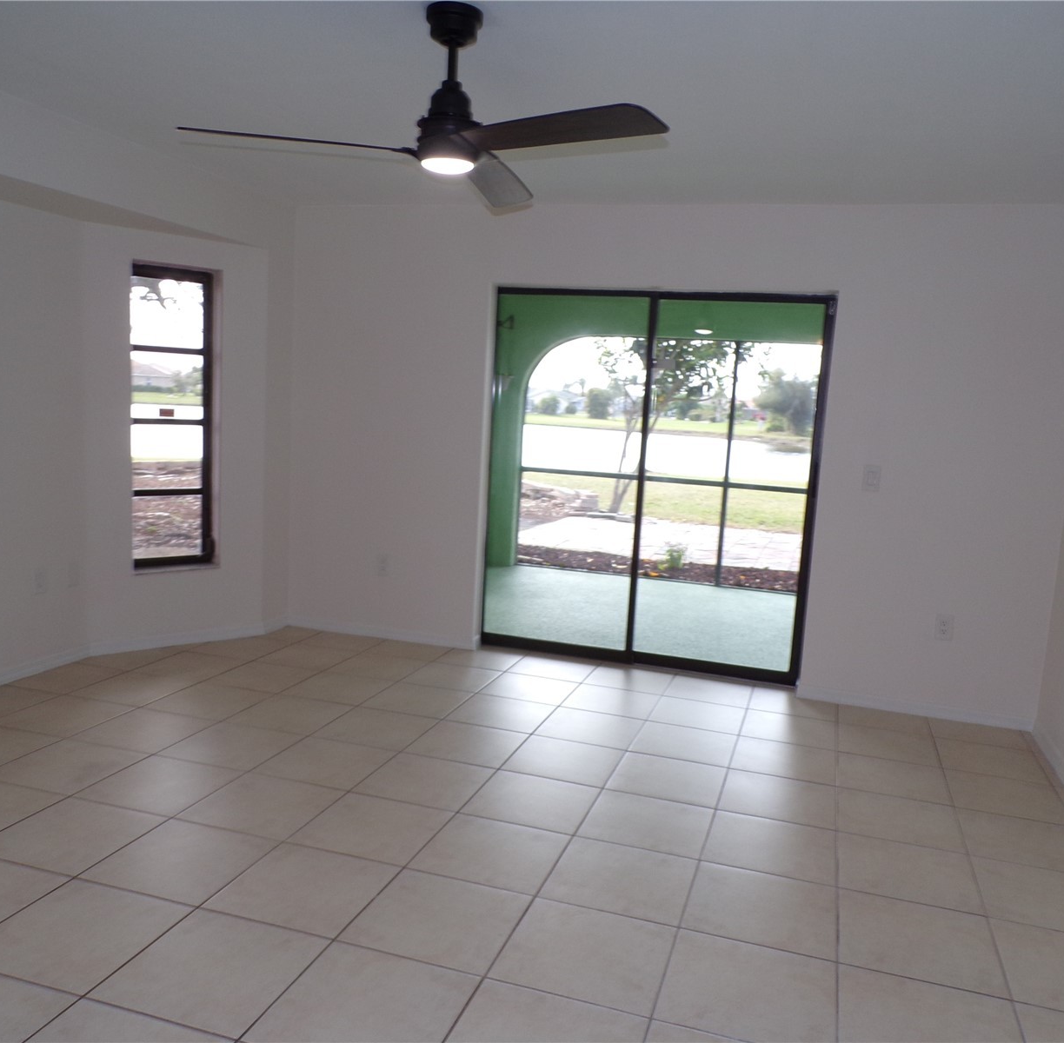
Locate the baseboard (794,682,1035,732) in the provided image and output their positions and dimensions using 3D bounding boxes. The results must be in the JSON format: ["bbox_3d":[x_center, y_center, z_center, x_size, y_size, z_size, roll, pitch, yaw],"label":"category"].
[{"bbox_3d":[1.879,0.916,4.765,1.096,0.070,0.015,6,8,17],"label":"baseboard"}]

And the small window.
[{"bbox_3d":[-1.954,-0.545,5.194,0.465,1.600,0.080,-4,10,-42],"label":"small window"}]

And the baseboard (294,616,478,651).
[{"bbox_3d":[-0.893,0.647,5.633,1.210,0.066,0.015,6,8,17],"label":"baseboard"}]

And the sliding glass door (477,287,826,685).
[{"bbox_3d":[0.615,-0.209,5.207,1.768,2.014,0.100,6,8,17],"label":"sliding glass door"}]

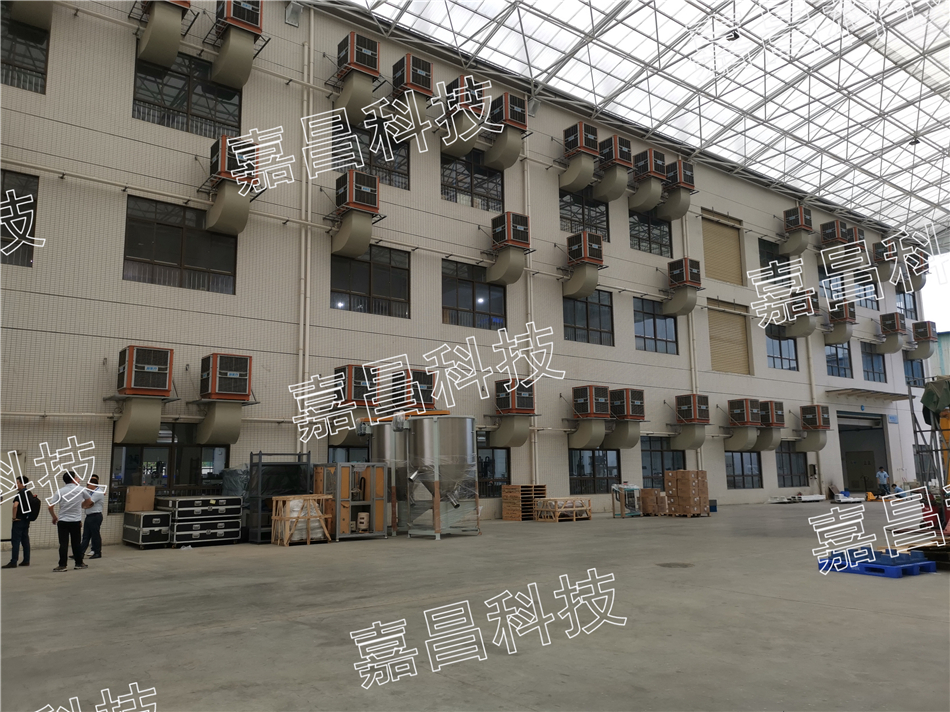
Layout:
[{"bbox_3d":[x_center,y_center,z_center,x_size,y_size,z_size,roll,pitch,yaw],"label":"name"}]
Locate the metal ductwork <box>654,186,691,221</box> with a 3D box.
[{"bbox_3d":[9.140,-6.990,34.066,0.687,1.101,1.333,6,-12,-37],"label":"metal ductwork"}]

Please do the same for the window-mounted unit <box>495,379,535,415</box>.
[{"bbox_3d":[1.375,1.423,25.237,0.957,1.119,0.948,6,-11,-38],"label":"window-mounted unit"}]

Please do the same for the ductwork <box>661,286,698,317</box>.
[{"bbox_3d":[9.355,-2.427,33.675,0.807,1.102,1.346,6,-12,-37],"label":"ductwork"}]

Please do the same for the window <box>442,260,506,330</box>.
[{"bbox_3d":[0.018,-2.067,25.975,2.862,2.253,0.122,6,-11,-38],"label":"window"}]

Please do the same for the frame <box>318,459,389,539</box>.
[{"bbox_3d":[-3.261,3.769,19.321,1.465,1.914,1.444,6,-12,-37],"label":"frame"}]

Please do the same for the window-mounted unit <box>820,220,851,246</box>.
[{"bbox_3d":[20.046,-6.810,41.352,0.957,1.119,0.948,6,-11,-38],"label":"window-mounted unit"}]

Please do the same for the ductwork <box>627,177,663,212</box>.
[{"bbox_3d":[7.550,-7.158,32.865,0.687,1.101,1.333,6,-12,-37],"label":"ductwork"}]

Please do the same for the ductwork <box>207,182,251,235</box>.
[{"bbox_3d":[-6.635,-3.989,20.177,0.887,1.079,1.322,6,-11,-38],"label":"ductwork"}]

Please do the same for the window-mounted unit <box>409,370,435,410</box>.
[{"bbox_3d":[-1.905,1.075,22.984,0.990,1.161,0.949,6,-12,-38],"label":"window-mounted unit"}]

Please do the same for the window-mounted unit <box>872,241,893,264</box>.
[{"bbox_3d":[25.088,-6.336,45.269,0.957,1.119,0.948,6,-11,-38],"label":"window-mounted unit"}]

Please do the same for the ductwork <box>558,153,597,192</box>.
[{"bbox_3d":[4.206,-7.544,30.593,0.807,1.000,1.346,6,-12,-37],"label":"ductwork"}]

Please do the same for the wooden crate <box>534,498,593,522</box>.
[{"bbox_3d":[2.984,5.196,25.013,1.520,0.720,1.120,5,-12,-35],"label":"wooden crate"}]

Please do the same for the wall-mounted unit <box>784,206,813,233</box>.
[{"bbox_3d":[17.139,-7.113,39.290,0.982,1.160,0.936,6,-11,-37],"label":"wall-mounted unit"}]

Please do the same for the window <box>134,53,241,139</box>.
[{"bbox_3d":[-8.105,-7.414,21.046,2.959,2.343,0.121,6,-12,-38],"label":"window"}]

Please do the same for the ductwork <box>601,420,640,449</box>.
[{"bbox_3d":[5.788,3.103,29.033,0.683,1.031,1.293,6,-11,-37],"label":"ductwork"}]

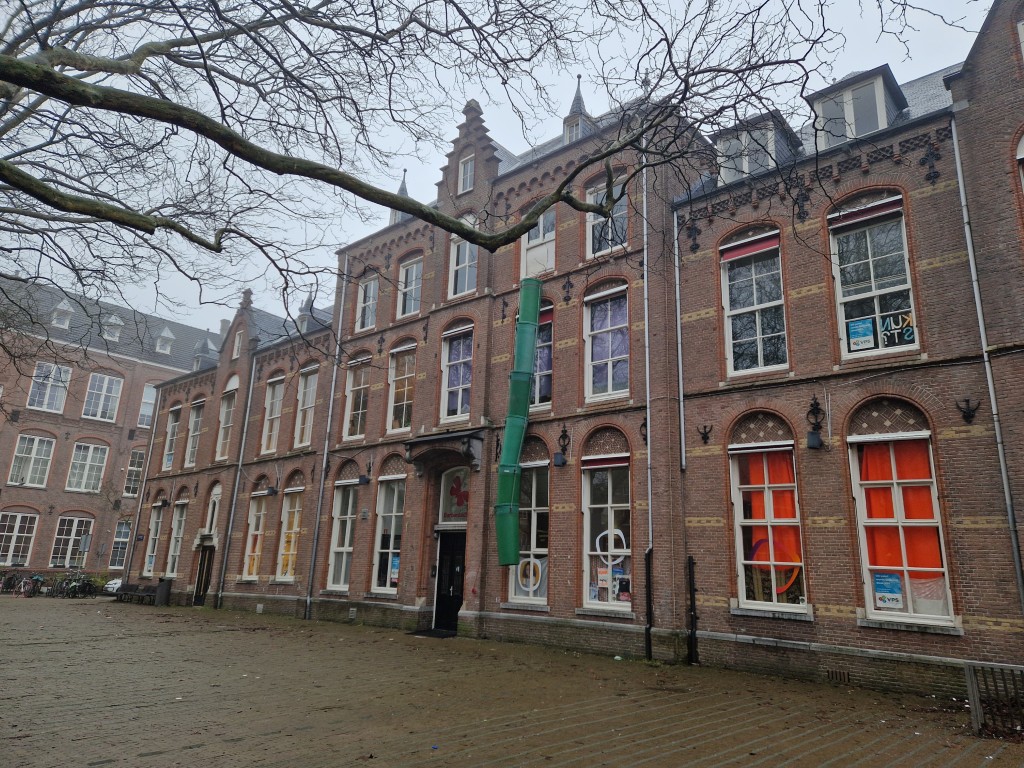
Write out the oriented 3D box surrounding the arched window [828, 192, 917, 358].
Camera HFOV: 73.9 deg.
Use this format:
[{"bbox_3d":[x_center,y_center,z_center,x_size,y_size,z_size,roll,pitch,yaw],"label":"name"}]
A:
[{"bbox_3d":[7.148,-2.170,13.522,1.276,3.253,0.220,-11,-19,38],"label":"arched window"}]

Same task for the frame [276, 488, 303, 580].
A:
[{"bbox_3d":[-7.673,5.268,23.733,1.064,3.034,0.220,-11,-20,40],"label":"frame"}]

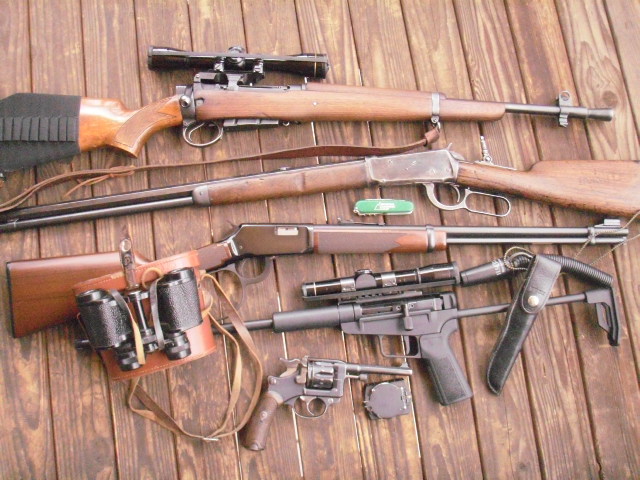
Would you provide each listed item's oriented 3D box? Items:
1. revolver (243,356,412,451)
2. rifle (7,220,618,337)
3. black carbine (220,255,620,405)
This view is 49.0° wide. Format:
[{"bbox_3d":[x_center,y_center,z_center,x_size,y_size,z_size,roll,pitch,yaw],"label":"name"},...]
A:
[{"bbox_3d":[0.013,0.239,1.015,0.235,0.042,0.145,6,79,-1],"label":"revolver"},{"bbox_3d":[0.006,0.056,1.051,0.941,0.042,0.185,1,79,-2],"label":"rifle"},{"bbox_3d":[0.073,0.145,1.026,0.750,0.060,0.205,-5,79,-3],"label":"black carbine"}]

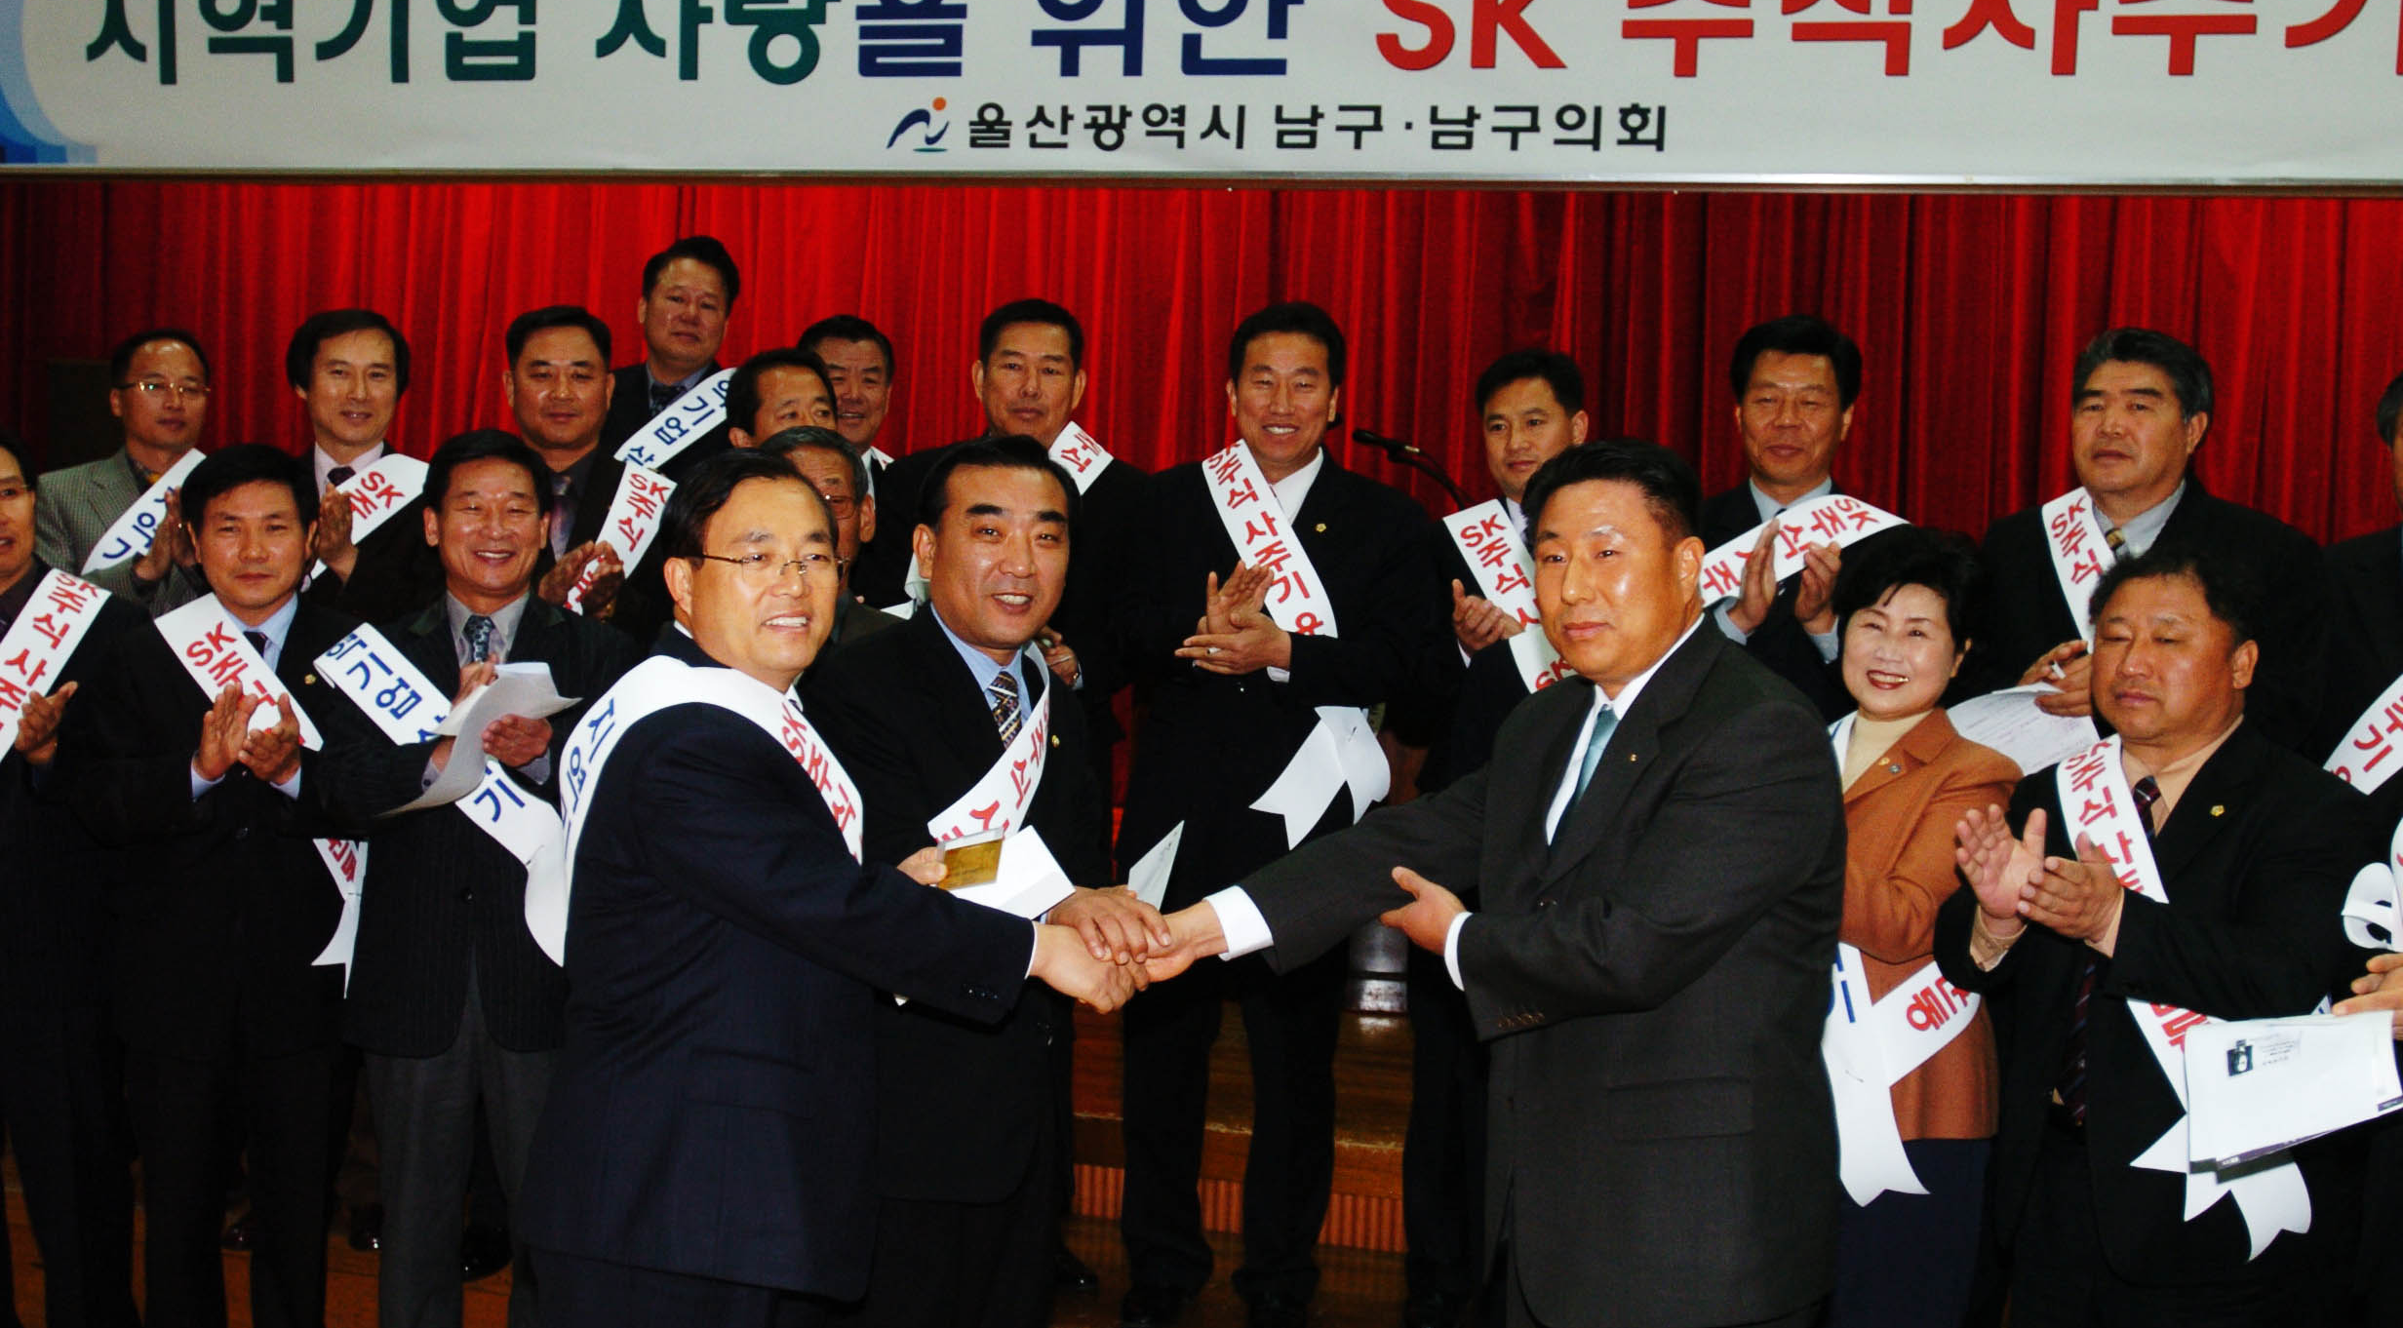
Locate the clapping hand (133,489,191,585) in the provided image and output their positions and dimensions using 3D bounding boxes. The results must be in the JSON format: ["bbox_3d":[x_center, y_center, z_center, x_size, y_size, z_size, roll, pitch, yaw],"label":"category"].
[{"bbox_3d":[-1.926,-0.235,4.452,0.120,0.180,0.130,1,5,-10],"label":"clapping hand"}]

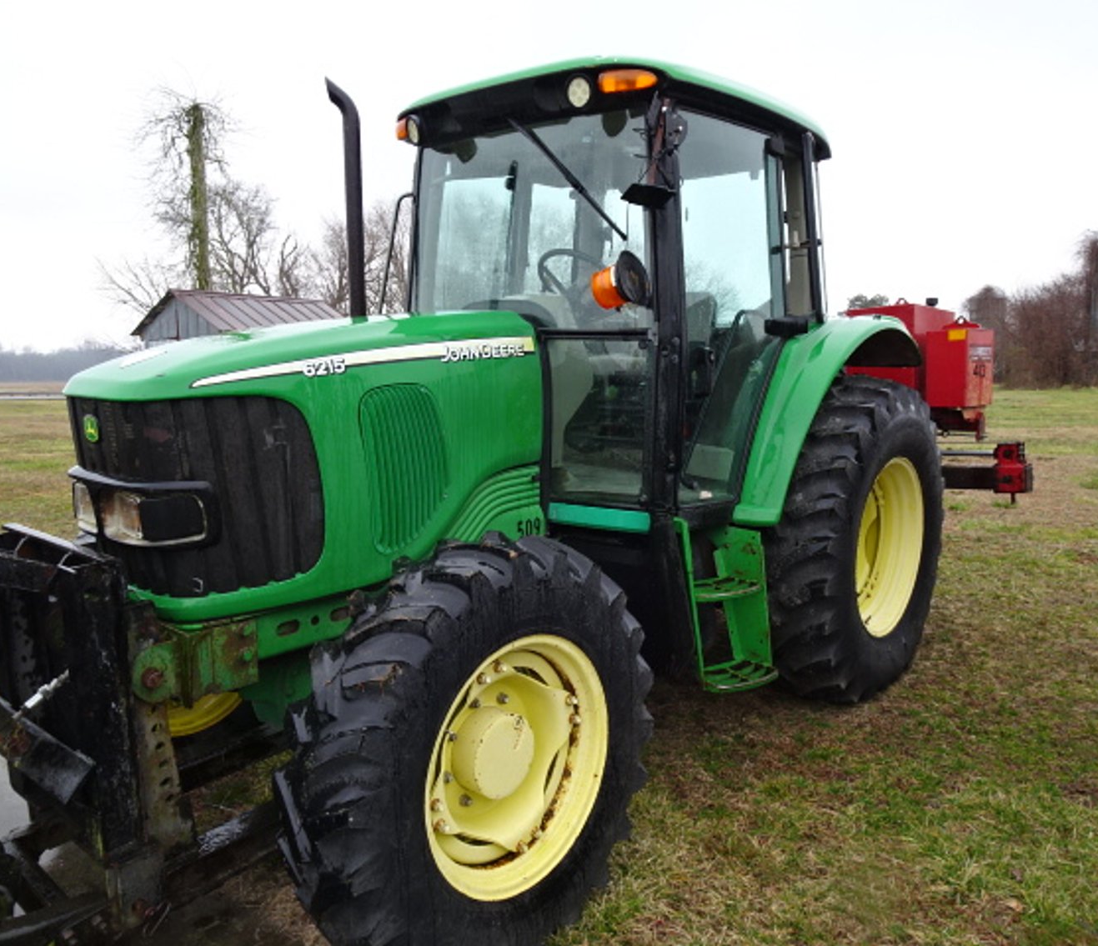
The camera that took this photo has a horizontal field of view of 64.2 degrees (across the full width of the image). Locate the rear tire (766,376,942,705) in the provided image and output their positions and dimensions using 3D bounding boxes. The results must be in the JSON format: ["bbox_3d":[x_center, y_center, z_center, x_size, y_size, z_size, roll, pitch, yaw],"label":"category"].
[{"bbox_3d":[1.430,0.328,4.172,0.470,1.540,1.550,5,8,41],"label":"rear tire"}]

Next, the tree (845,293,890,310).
[{"bbox_3d":[33.851,-13.825,93.156,5.300,10.800,5.300,2,6,20],"label":"tree"}]

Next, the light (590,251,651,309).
[{"bbox_3d":[0.242,-0.664,3.000,0.165,0.175,0.175,-14,-2,31],"label":"light"}]

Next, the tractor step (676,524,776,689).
[{"bbox_3d":[0.684,0.489,3.416,0.280,0.650,0.360,5,8,41],"label":"tractor step"}]

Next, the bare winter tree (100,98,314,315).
[{"bbox_3d":[-13.953,-8.809,35.686,8.600,13.000,7.500,-2,7,-21],"label":"bare winter tree"}]

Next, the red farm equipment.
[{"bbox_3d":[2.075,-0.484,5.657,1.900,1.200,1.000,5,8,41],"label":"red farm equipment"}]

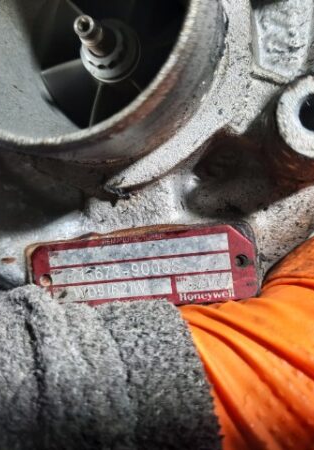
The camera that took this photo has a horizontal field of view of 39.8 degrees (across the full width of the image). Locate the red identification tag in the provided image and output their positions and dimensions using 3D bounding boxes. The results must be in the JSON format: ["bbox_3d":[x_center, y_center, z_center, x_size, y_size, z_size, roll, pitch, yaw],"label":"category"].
[{"bbox_3d":[-0.004,0.011,0.106,0.056,0.001,0.018,-7,89,13],"label":"red identification tag"}]

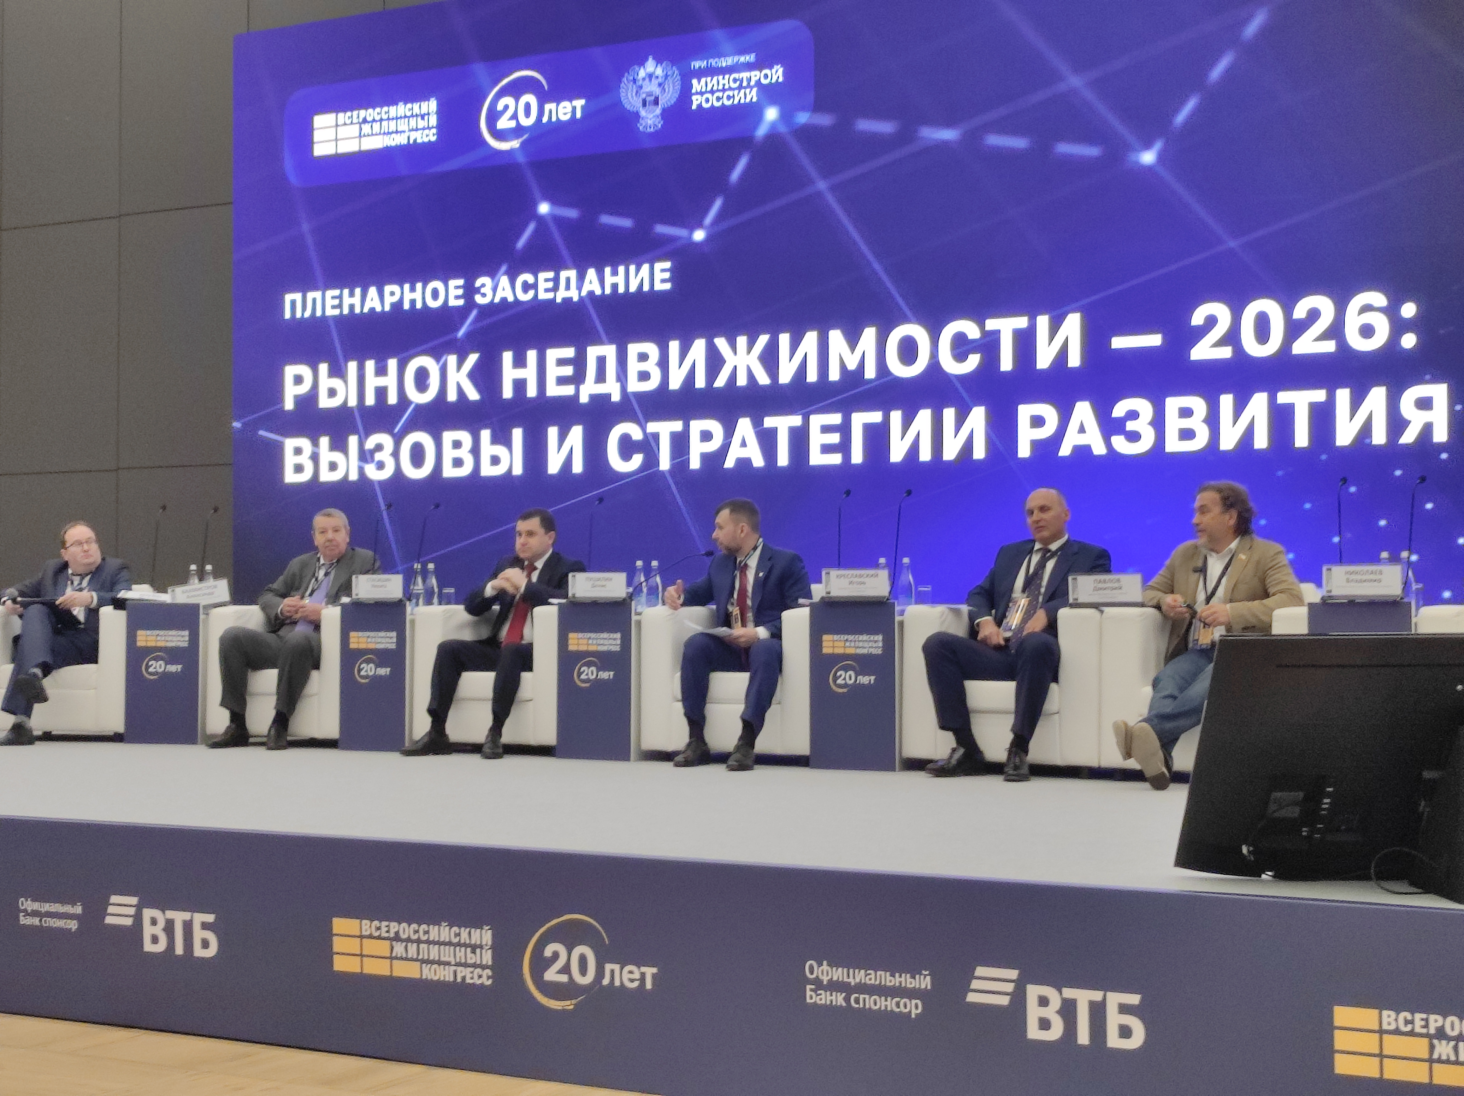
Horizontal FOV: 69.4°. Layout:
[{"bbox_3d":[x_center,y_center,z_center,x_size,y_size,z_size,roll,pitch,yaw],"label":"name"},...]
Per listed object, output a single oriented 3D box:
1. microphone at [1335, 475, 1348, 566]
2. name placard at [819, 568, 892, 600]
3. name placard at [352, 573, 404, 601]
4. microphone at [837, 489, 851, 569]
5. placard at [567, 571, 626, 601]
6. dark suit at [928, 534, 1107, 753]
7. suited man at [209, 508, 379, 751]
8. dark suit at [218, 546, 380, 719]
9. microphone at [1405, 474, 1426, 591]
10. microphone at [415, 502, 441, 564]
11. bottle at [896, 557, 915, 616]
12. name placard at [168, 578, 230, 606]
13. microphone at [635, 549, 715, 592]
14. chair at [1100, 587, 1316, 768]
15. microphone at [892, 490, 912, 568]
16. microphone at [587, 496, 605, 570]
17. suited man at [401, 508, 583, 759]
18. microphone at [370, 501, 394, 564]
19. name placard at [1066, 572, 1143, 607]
[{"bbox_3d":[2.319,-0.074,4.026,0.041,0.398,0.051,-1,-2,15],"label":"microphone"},{"bbox_3d":[0.552,0.165,4.686,0.297,0.140,0.080,-1,-1,15],"label":"name placard"},{"bbox_3d":[-1.762,0.196,5.295,0.290,0.135,0.080,-1,-1,15],"label":"name placard"},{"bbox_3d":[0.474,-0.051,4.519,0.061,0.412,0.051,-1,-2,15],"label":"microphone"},{"bbox_3d":[-0.603,0.175,4.760,0.281,0.127,0.091,-1,-2,15],"label":"placard"},{"bbox_3d":[1.230,0.354,4.464,0.739,0.830,0.709,-1,-2,22],"label":"dark suit"},{"bbox_3d":[-2.277,0.397,5.611,0.718,1.232,0.739,-1,-1,7],"label":"suited man"},{"bbox_3d":[-2.157,0.399,5.359,0.597,0.830,0.709,-1,-2,15],"label":"dark suit"},{"bbox_3d":[2.719,-0.043,4.209,0.100,0.490,0.050,0,-1,-2],"label":"microphone"},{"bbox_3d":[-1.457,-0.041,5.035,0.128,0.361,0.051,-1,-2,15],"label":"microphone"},{"bbox_3d":[0.790,0.177,4.794,0.070,0.262,0.070,-1,-1,15],"label":"bottle"},{"bbox_3d":[-2.818,0.239,5.598,0.290,0.135,0.080,-9,0,-7],"label":"name placard"},{"bbox_3d":[-0.273,0.132,5.013,0.420,0.235,0.060,0,-1,2],"label":"microphone"},{"bbox_3d":[1.958,0.526,4.433,0.800,0.769,0.800,-1,-2,20],"label":"chair"},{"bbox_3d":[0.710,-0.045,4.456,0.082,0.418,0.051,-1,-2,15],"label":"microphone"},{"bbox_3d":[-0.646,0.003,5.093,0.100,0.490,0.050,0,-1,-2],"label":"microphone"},{"bbox_3d":[-1.142,0.392,5.336,0.703,1.212,0.730,-1,-2,20],"label":"suited man"},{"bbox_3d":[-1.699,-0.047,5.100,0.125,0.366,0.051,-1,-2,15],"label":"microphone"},{"bbox_3d":[1.493,0.164,4.210,0.287,0.130,0.091,-1,-2,15],"label":"name placard"}]

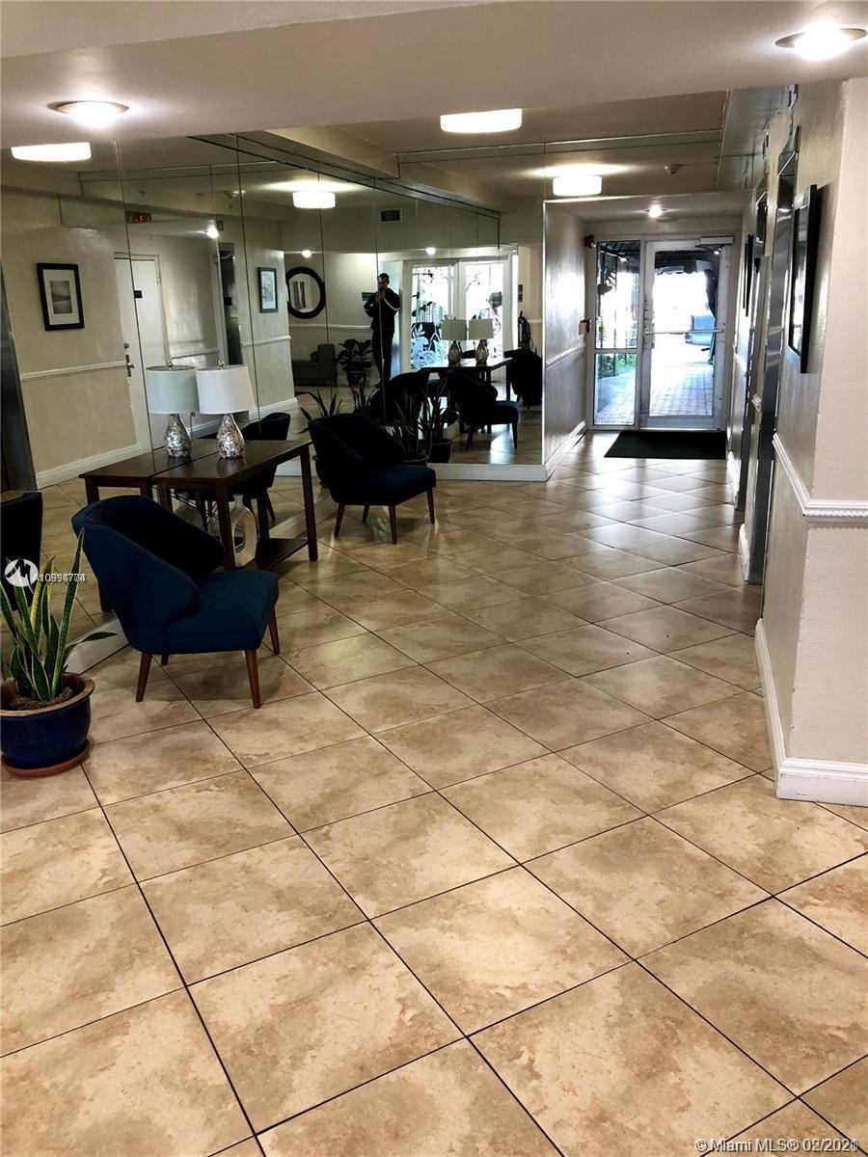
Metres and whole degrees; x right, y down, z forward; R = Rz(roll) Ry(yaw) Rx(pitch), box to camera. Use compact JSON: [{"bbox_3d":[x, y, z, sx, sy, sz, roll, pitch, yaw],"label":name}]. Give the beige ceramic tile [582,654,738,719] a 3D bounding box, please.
[{"bbox_3d":[0.966,0.453,3.987,0.500,0.010,0.500,-11,20,-28],"label":"beige ceramic tile"}]

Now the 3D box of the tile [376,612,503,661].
[{"bbox_3d":[0.029,0.292,4.537,0.491,0.013,0.491,-11,20,-28],"label":"tile"}]

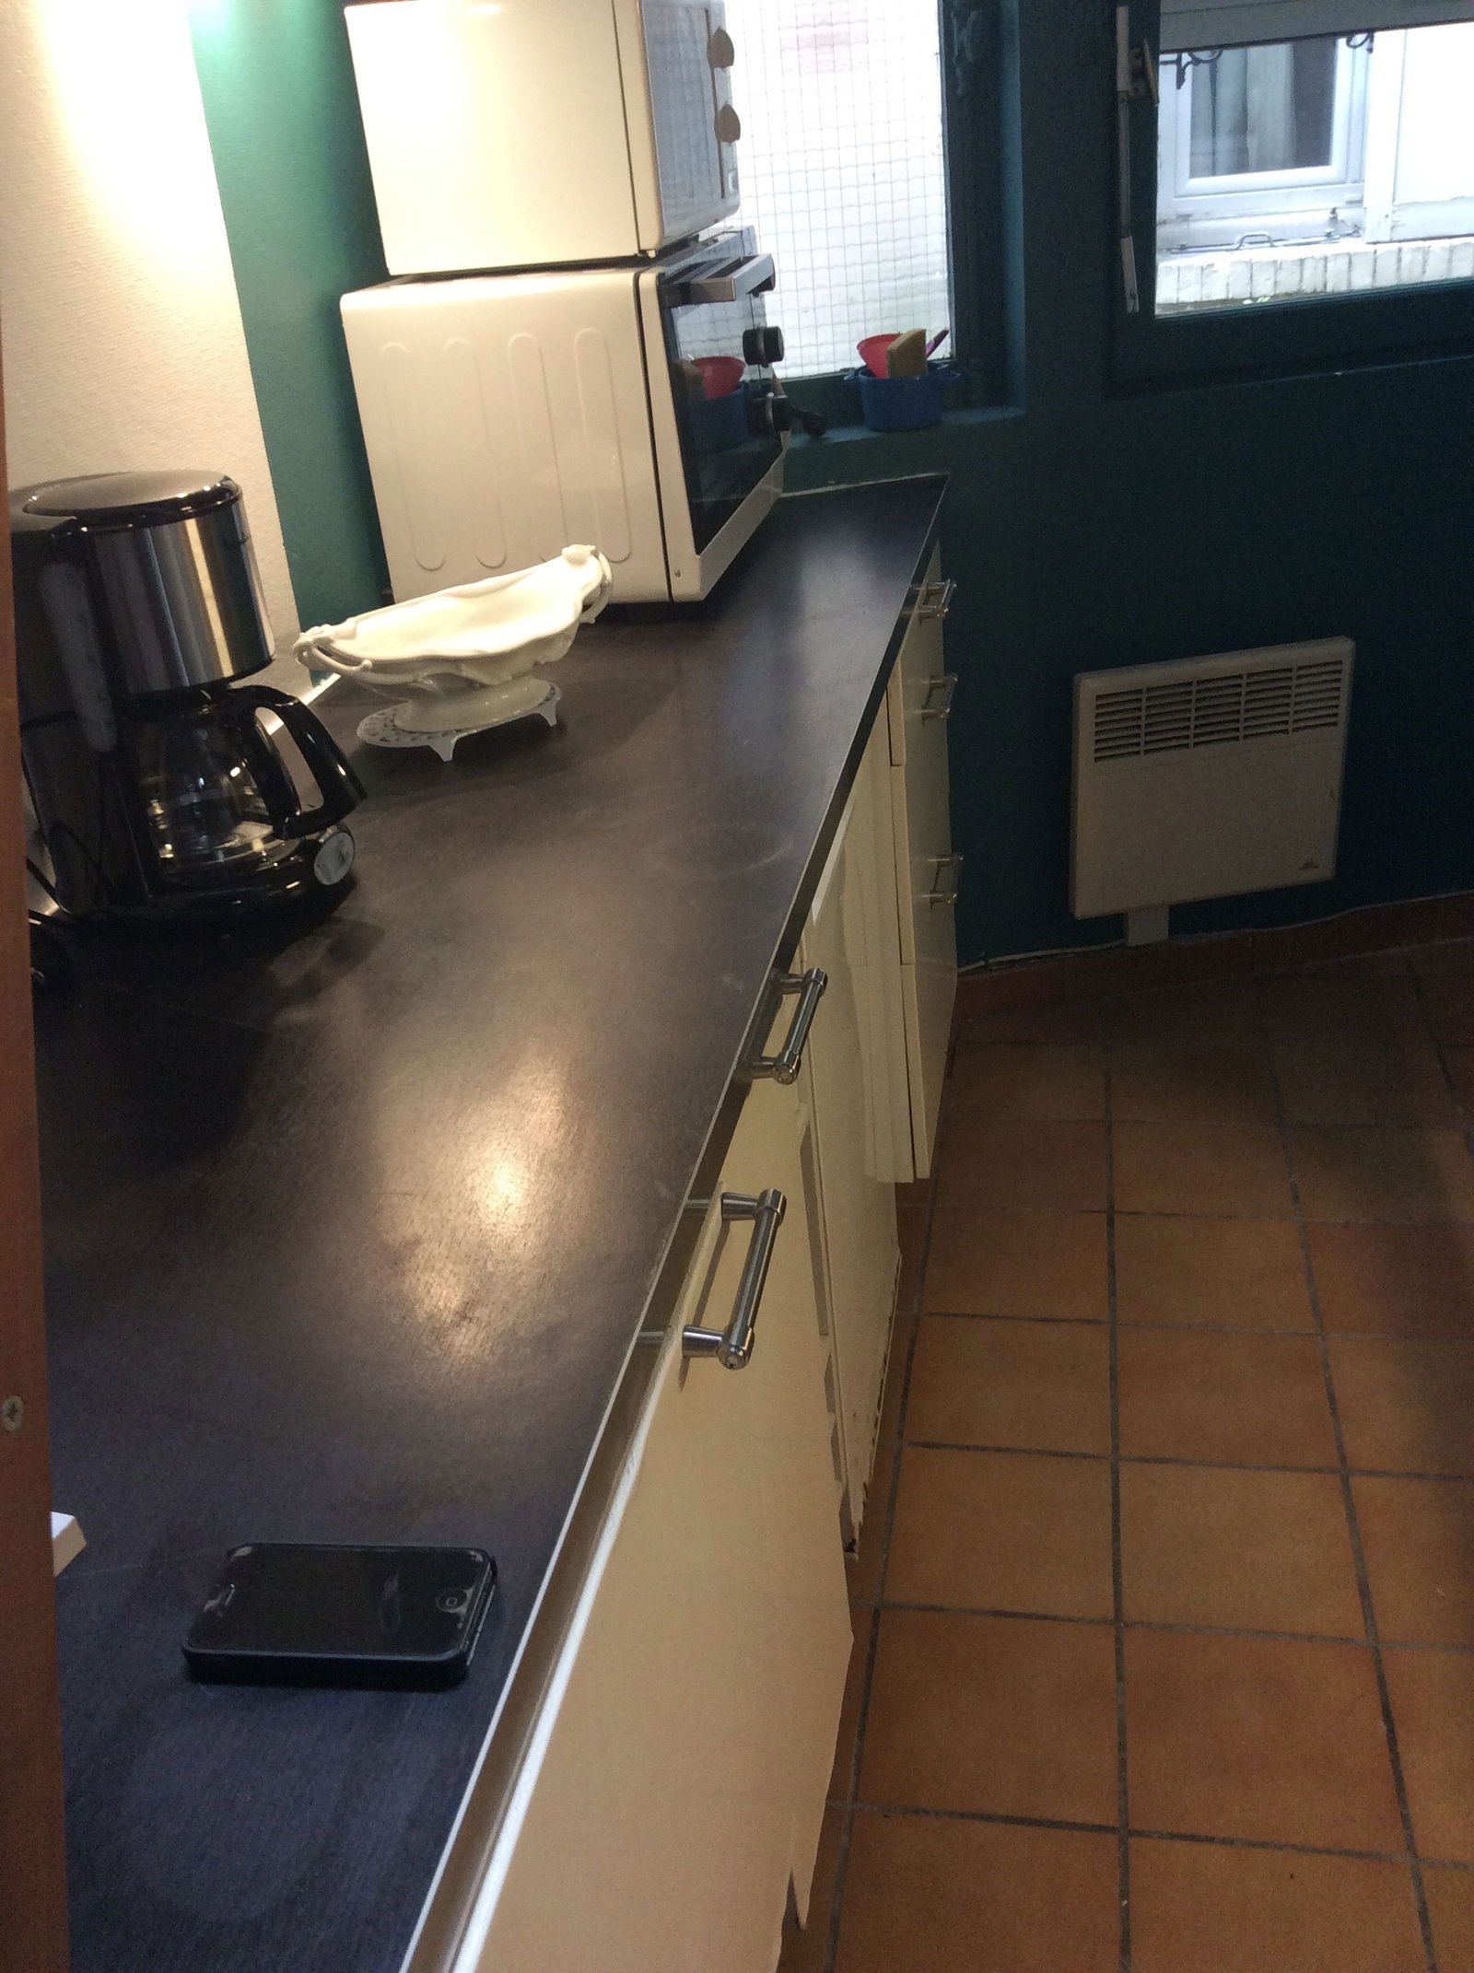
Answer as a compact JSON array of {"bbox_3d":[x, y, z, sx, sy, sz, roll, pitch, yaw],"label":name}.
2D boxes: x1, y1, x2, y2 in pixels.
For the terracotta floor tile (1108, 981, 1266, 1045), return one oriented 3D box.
[{"bbox_3d":[0.750,0.042,3.056,0.244,0.012,0.244,1,27,11],"label":"terracotta floor tile"}]

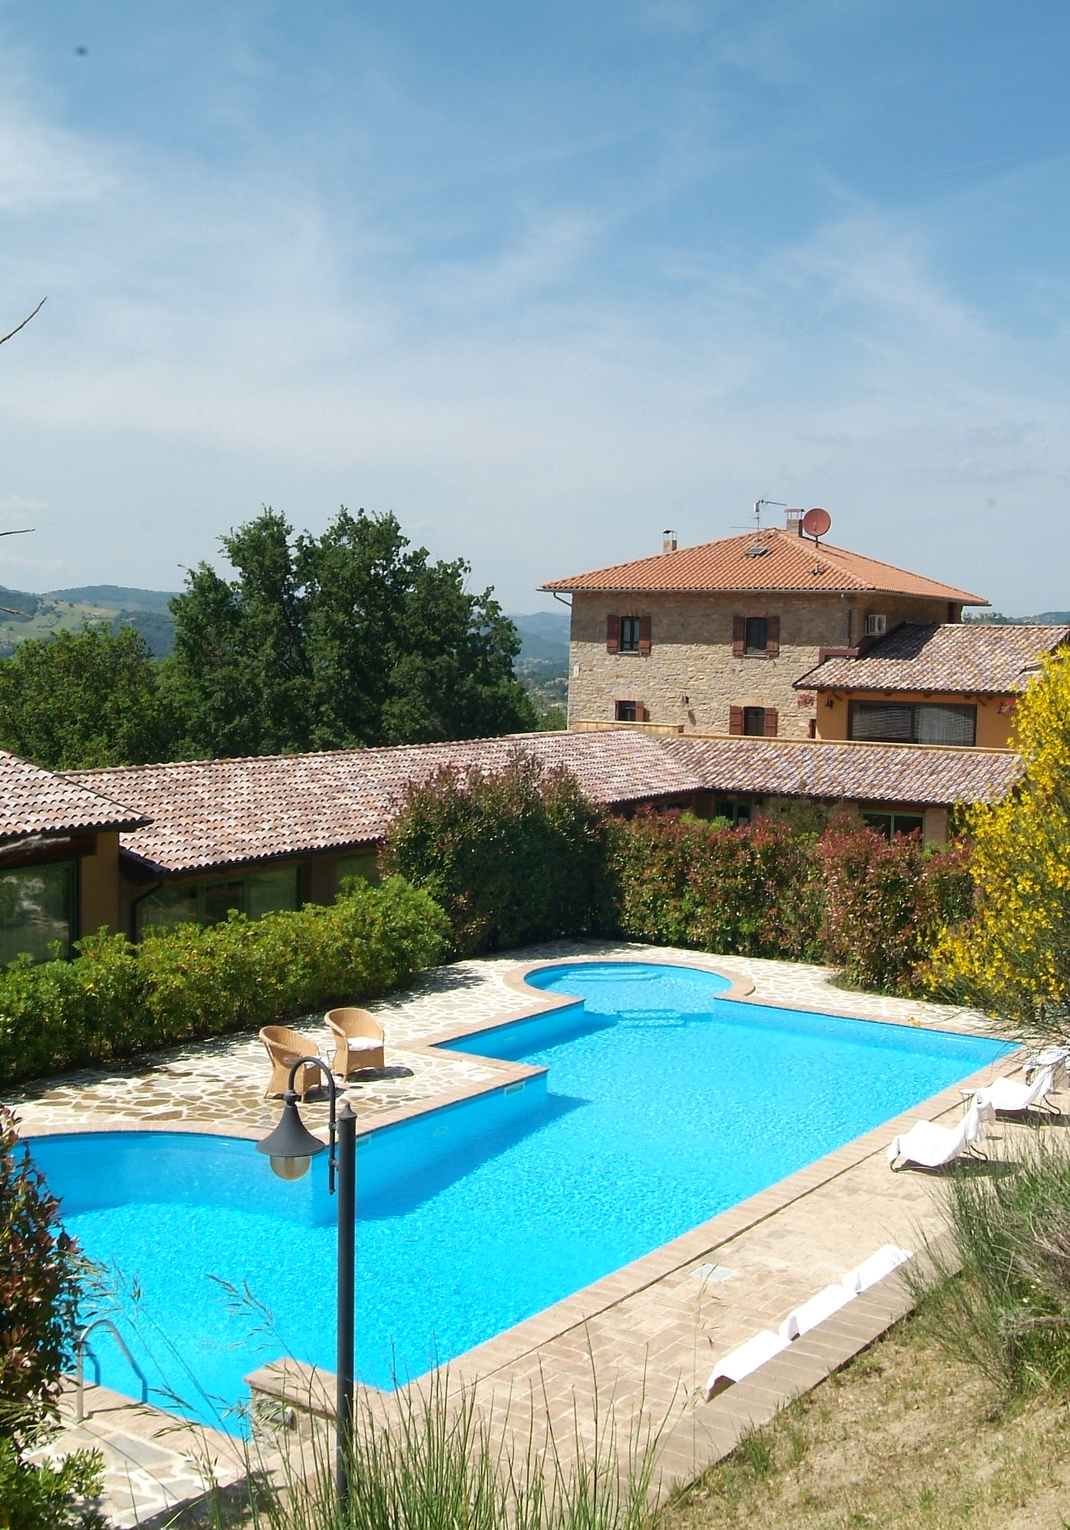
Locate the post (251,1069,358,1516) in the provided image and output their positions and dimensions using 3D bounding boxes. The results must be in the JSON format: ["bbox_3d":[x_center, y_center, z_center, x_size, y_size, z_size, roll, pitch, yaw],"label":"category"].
[{"bbox_3d":[-1.488,3.376,10.659,0.770,3.020,0.450,3,5,28],"label":"post"}]

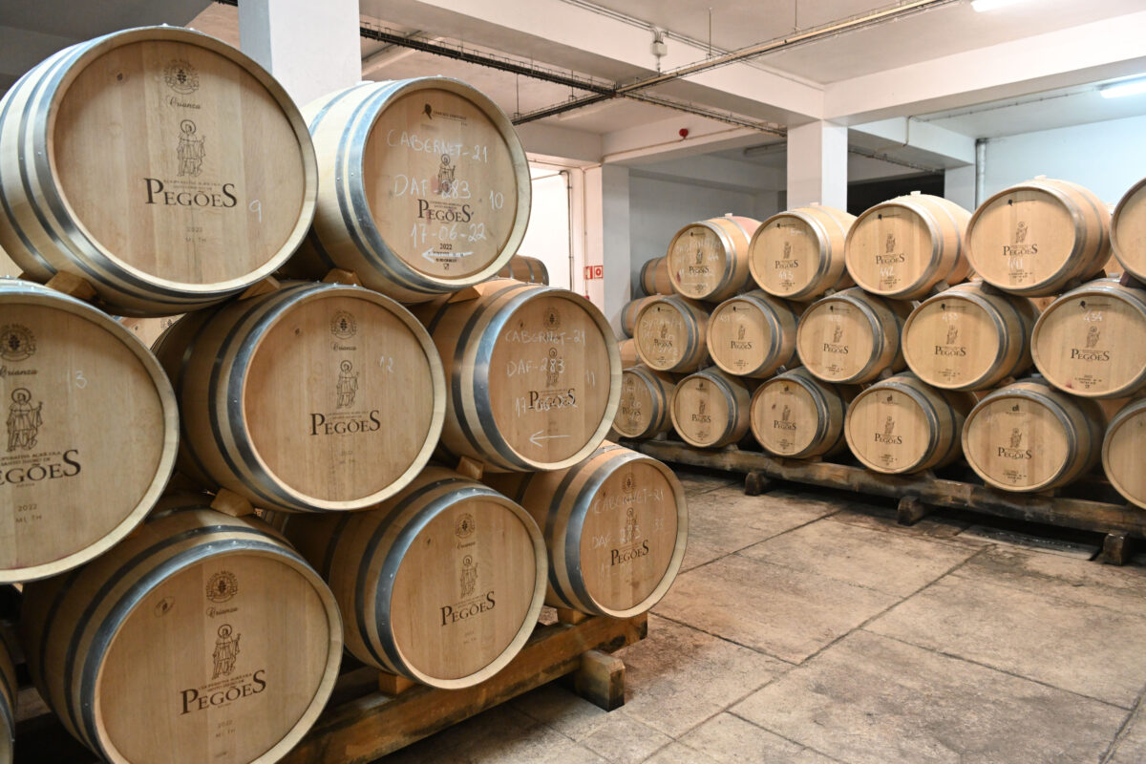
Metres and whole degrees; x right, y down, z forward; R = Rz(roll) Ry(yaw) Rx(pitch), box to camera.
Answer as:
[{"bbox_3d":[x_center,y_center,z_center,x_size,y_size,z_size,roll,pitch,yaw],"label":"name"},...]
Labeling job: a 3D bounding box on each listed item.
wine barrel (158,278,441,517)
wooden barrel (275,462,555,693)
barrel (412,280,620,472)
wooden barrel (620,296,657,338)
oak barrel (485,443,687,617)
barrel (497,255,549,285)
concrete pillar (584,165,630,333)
[{"bbox_3d":[-0.904,0.037,2.375,0.690,0.690,0.950,-7,6,-43],"label":"wine barrel"},{"bbox_3d":[-0.617,0.614,2.668,0.690,0.690,0.950,-7,7,-42],"label":"wooden barrel"},{"bbox_3d":[-0.367,-0.031,2.815,0.690,0.690,0.950,-7,8,-43],"label":"barrel"},{"bbox_3d":[1.207,-0.876,10.800,0.690,0.690,0.950,-7,8,-43],"label":"wooden barrel"},{"bbox_3d":[-0.083,0.548,3.160,0.690,0.690,0.950,-7,8,-42],"label":"oak barrel"},{"bbox_3d":[-0.867,-1.346,10.200,0.950,0.690,0.690,-7,8,-43],"label":"barrel"},{"bbox_3d":[0.528,-1.514,11.840,0.590,3.500,0.410,-7,8,-43],"label":"concrete pillar"}]

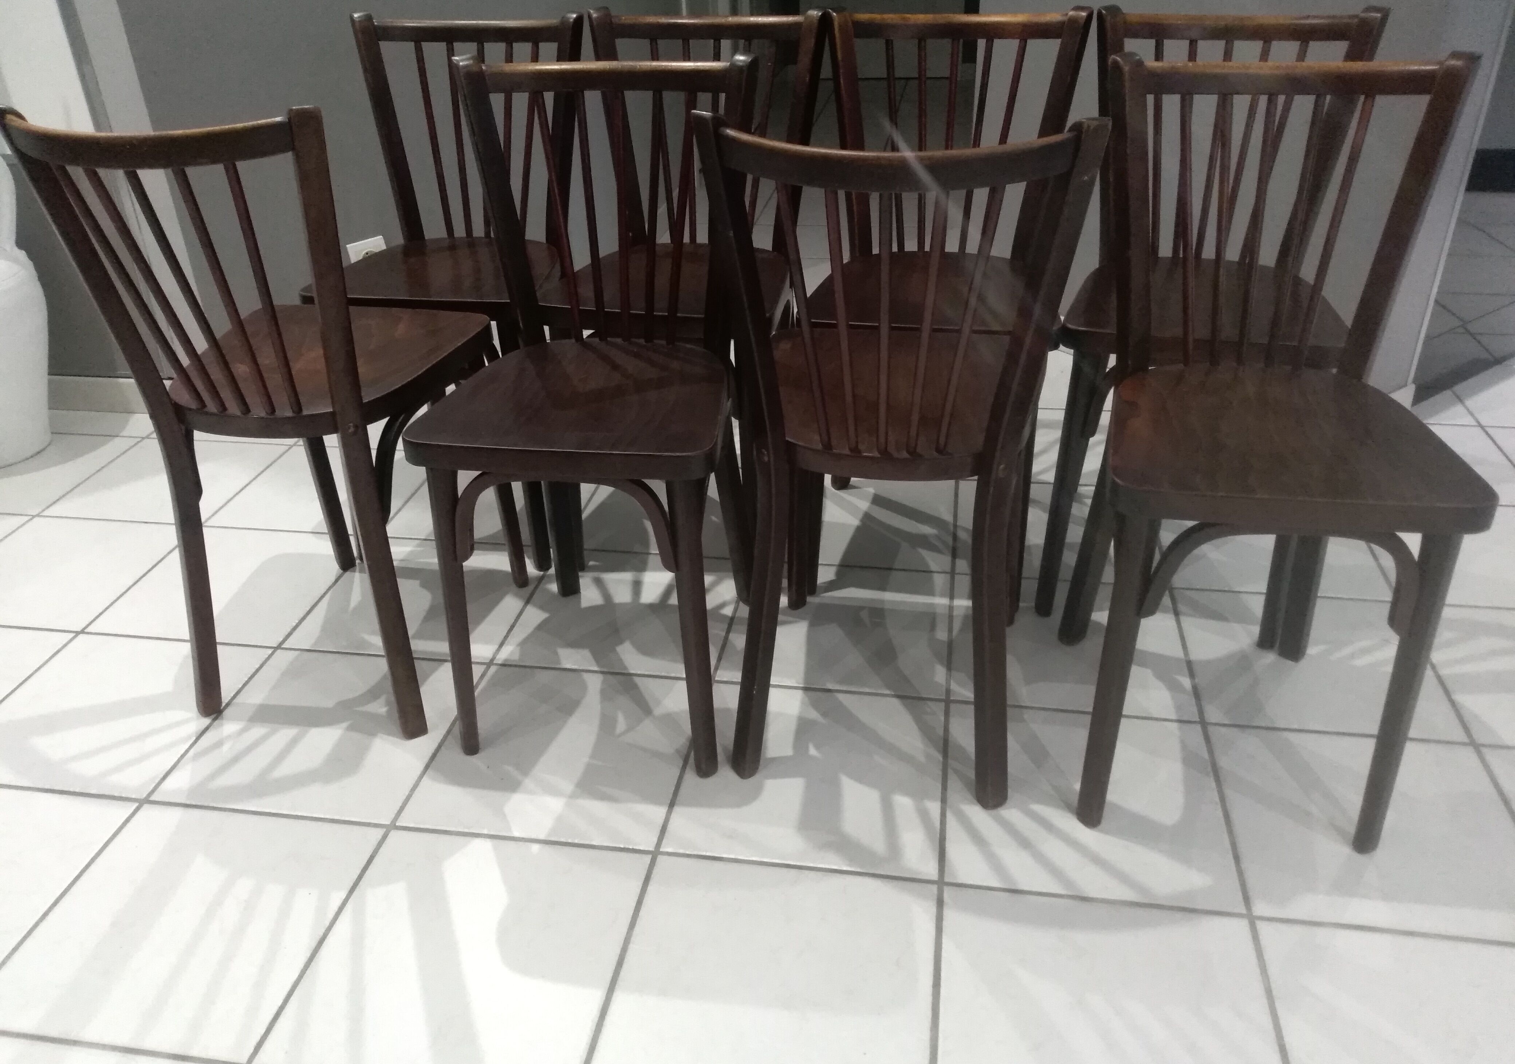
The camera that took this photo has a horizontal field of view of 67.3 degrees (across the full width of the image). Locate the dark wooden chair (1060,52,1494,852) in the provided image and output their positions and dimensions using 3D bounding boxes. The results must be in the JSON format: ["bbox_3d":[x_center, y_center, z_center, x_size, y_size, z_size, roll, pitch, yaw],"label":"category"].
[{"bbox_3d":[0.578,-0.092,1.324,0.393,0.809,0.433,4,30,9],"label":"dark wooden chair"}]

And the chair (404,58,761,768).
[{"bbox_3d":[-0.201,-0.151,1.466,0.393,0.809,0.433,3,30,8],"label":"chair"}]

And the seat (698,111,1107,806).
[{"bbox_3d":[0.168,-0.115,1.386,0.393,0.809,0.433,5,31,11],"label":"seat"}]

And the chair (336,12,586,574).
[{"bbox_3d":[-0.493,-0.403,1.916,0.393,0.809,0.433,4,31,10],"label":"chair"}]

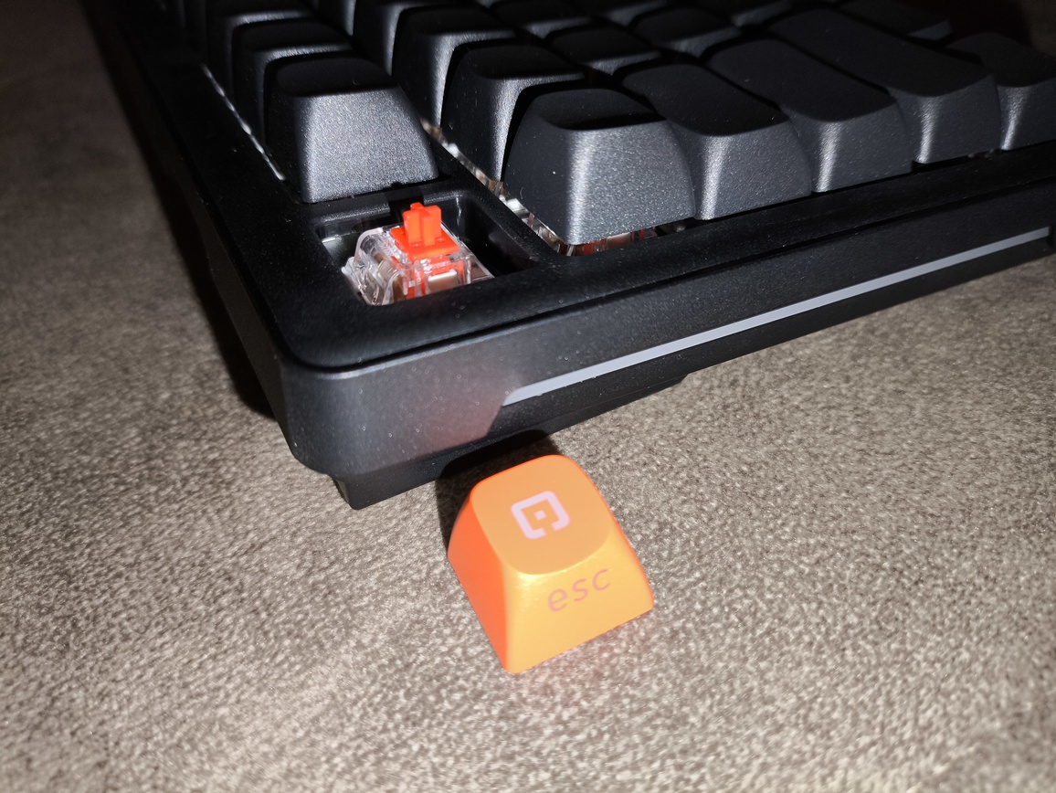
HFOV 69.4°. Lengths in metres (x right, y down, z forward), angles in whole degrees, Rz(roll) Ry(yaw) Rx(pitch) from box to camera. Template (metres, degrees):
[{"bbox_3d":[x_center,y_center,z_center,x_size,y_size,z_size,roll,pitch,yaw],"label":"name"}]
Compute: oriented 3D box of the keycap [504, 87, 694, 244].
[{"bbox_3d":[0.009,-0.029,0.093,0.018,0.012,0.018,-17,45,-22],"label":"keycap"}]

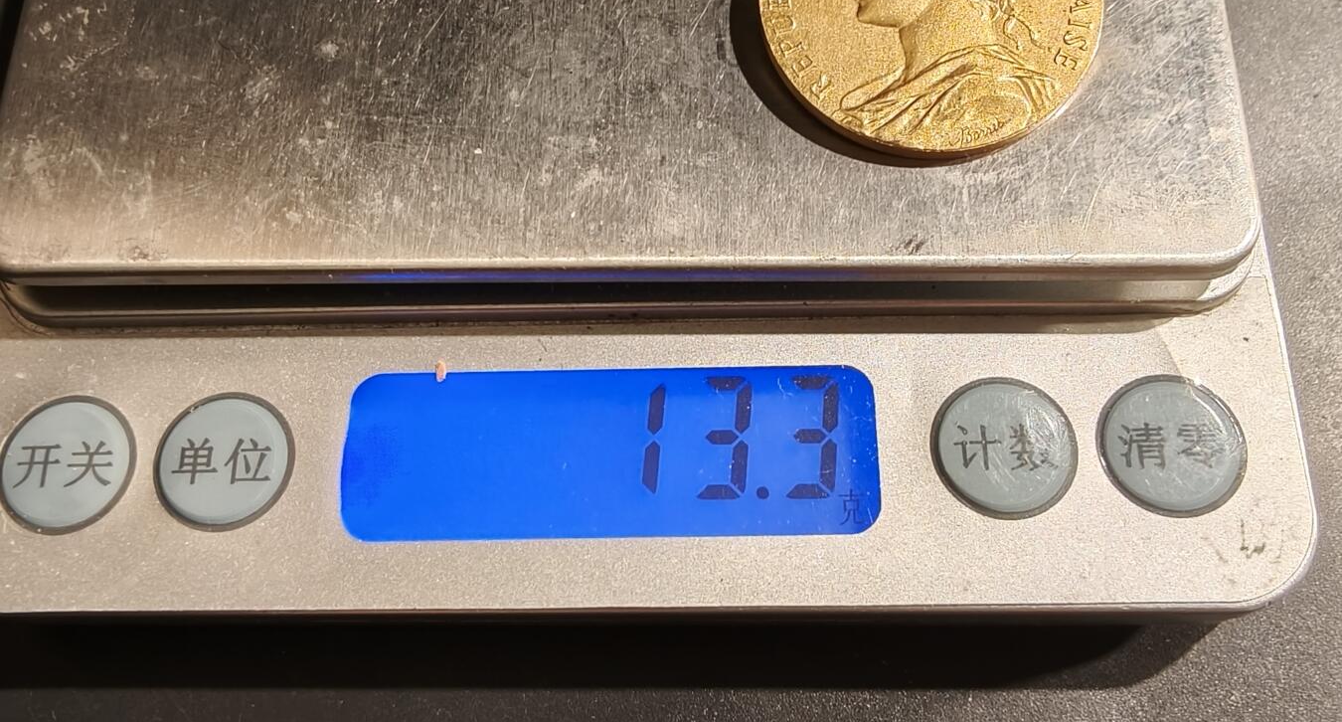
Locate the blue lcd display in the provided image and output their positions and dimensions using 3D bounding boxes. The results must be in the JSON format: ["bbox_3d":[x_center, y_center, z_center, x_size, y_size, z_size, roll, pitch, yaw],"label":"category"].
[{"bbox_3d":[-0.005,0.008,0.094,0.042,0.003,0.014,-1,71,3],"label":"blue lcd display"}]

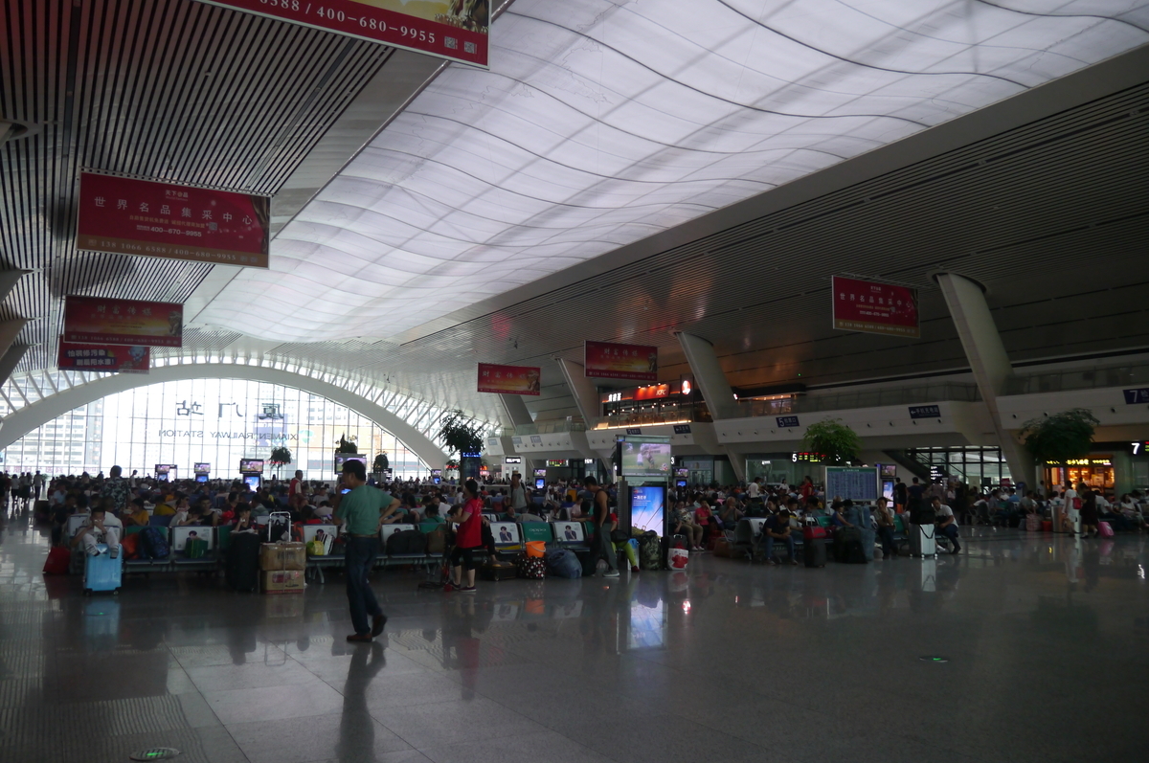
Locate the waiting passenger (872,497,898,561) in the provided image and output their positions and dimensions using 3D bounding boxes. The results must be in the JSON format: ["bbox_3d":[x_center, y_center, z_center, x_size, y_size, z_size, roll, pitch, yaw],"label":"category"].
[{"bbox_3d":[6.444,3.056,19.451,0.500,1.220,0.680,1,-6,-5],"label":"waiting passenger"}]

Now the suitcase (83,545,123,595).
[{"bbox_3d":[-6.236,2.485,12.305,0.430,0.645,0.270,4,-7,-29],"label":"suitcase"}]

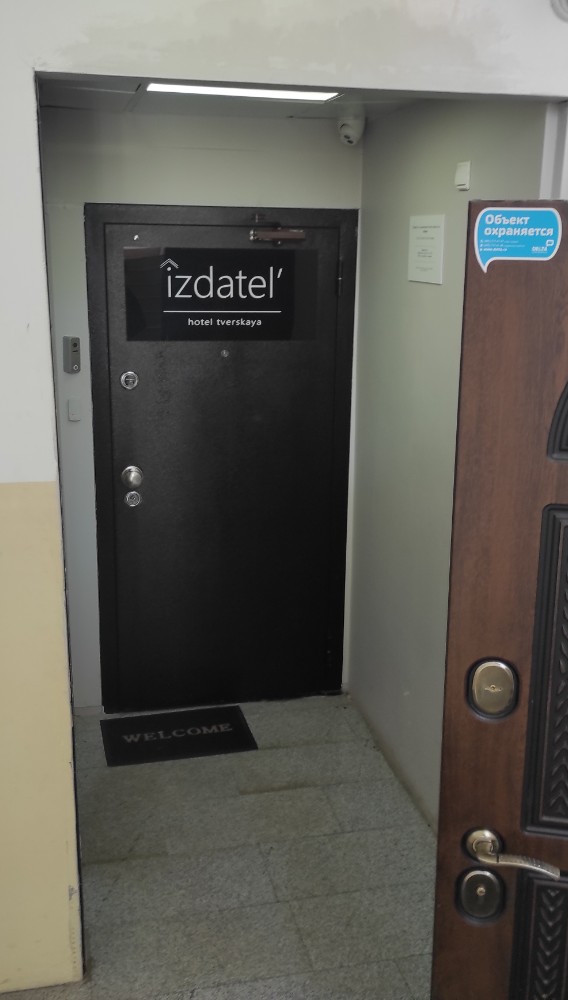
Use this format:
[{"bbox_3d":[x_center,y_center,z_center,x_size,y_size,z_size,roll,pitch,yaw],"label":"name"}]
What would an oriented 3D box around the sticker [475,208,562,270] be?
[{"bbox_3d":[0.325,-0.361,1.339,0.117,0.084,0.002,3,16,11],"label":"sticker"}]

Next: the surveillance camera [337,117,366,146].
[{"bbox_3d":[0.261,-1.419,3.717,0.110,0.100,0.110,1,14,1],"label":"surveillance camera"}]

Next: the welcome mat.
[{"bbox_3d":[-0.441,0.970,3.999,0.600,0.010,0.400,-3,15,-13],"label":"welcome mat"}]

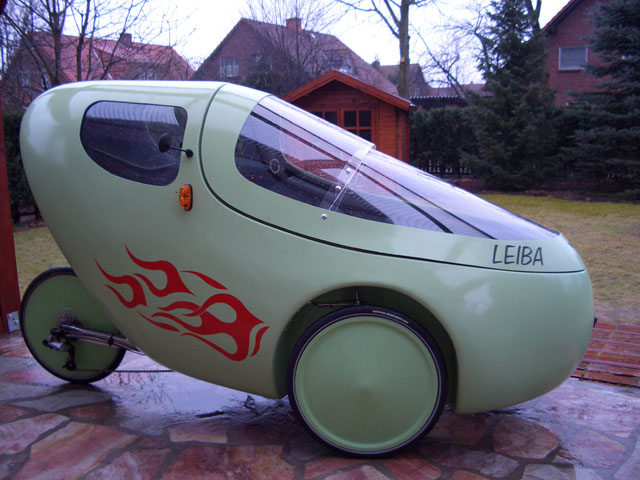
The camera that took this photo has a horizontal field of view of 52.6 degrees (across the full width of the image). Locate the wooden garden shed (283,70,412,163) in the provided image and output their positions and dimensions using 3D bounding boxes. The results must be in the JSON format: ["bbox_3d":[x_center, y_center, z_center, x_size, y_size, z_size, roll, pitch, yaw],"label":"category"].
[{"bbox_3d":[0.563,-2.285,14.055,2.950,2.450,2.700,0,9,10],"label":"wooden garden shed"}]

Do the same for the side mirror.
[{"bbox_3d":[-0.425,-0.280,1.894,0.048,0.069,0.130,2,10,20],"label":"side mirror"}]

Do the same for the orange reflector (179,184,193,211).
[{"bbox_3d":[-0.405,-0.128,1.955,0.033,0.077,0.027,1,2,17],"label":"orange reflector"}]

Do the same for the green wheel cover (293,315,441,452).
[{"bbox_3d":[0.133,0.411,1.850,0.430,0.430,0.050,0,9,12],"label":"green wheel cover"}]

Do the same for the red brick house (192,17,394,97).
[{"bbox_3d":[-1.823,-10.896,45.632,10.600,8.900,10.400,5,11,36],"label":"red brick house"}]

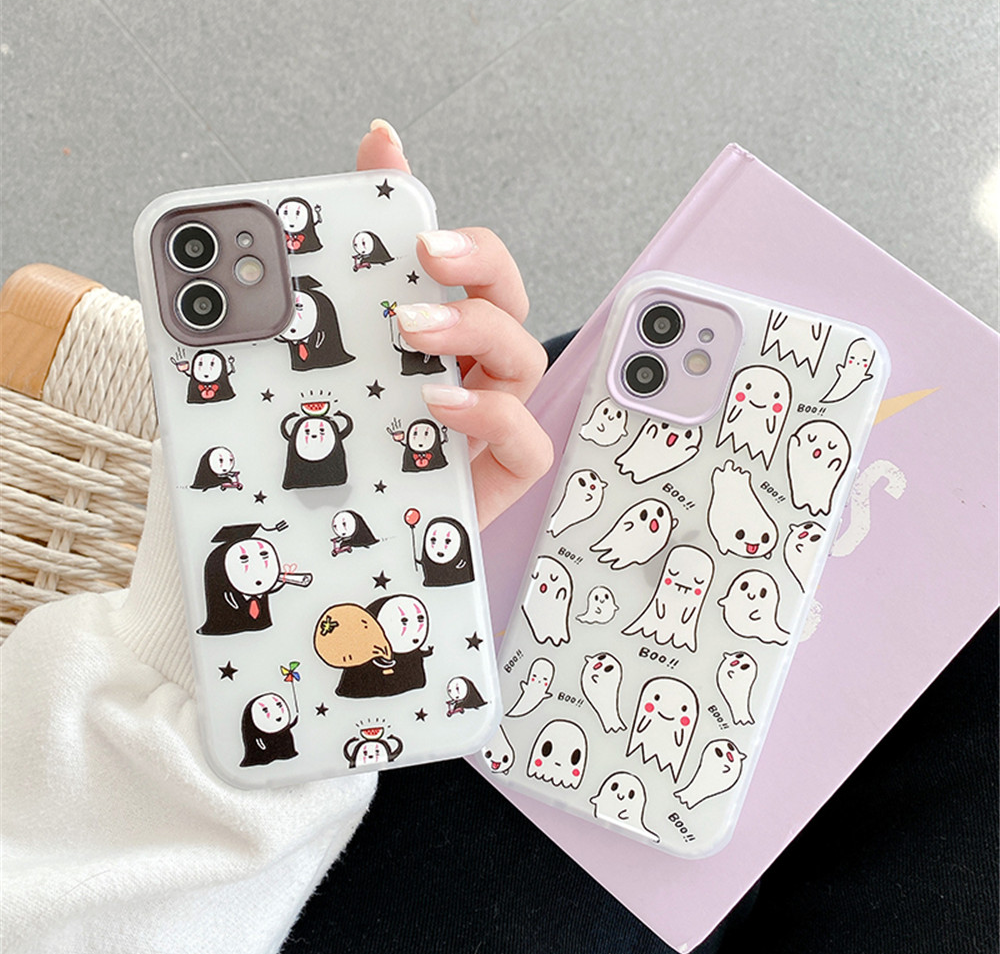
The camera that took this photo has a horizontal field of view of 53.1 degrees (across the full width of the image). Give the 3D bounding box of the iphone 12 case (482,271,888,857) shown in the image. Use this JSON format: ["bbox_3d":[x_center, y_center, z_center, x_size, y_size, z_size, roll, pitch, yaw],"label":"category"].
[{"bbox_3d":[0.048,0.024,0.277,0.076,0.011,0.151,19,93,13],"label":"iphone 12 case"}]

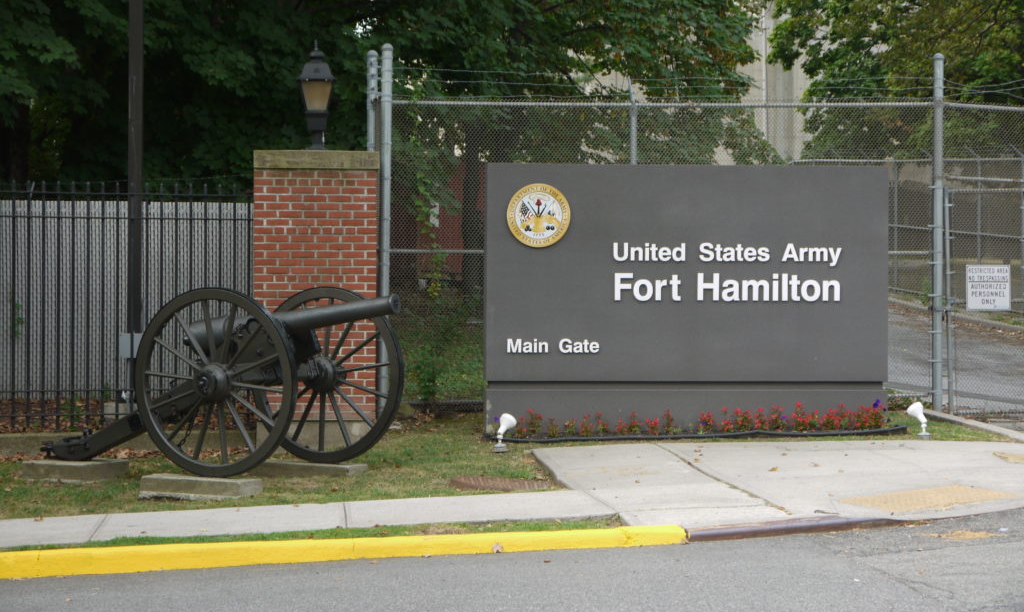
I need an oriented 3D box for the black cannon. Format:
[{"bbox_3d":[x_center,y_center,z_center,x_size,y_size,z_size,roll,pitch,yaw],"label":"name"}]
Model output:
[{"bbox_3d":[-2.425,0.575,20.082,3.520,1.460,1.900,1,1,29],"label":"black cannon"}]

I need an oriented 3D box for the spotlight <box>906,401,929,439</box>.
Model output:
[{"bbox_3d":[3.360,0.942,20.450,0.150,0.310,0.225,0,1,-37],"label":"spotlight"}]

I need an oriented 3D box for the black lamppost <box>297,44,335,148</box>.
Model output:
[{"bbox_3d":[-1.704,-1.822,21.650,0.335,0.980,0.335,0,1,-4],"label":"black lamppost"}]

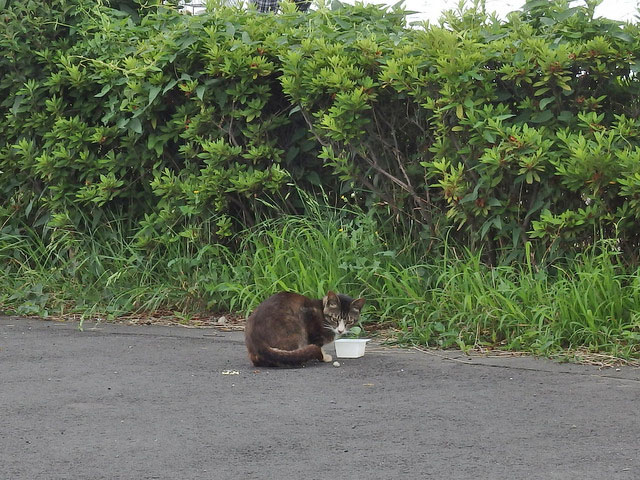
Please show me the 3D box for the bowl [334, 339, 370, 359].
[{"bbox_3d":[0.102,0.337,6.645,0.095,0.049,0.079,2,6,15],"label":"bowl"}]

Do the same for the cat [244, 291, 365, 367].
[{"bbox_3d":[-0.047,0.270,6.500,0.335,0.215,0.200,-2,7,-20],"label":"cat"}]

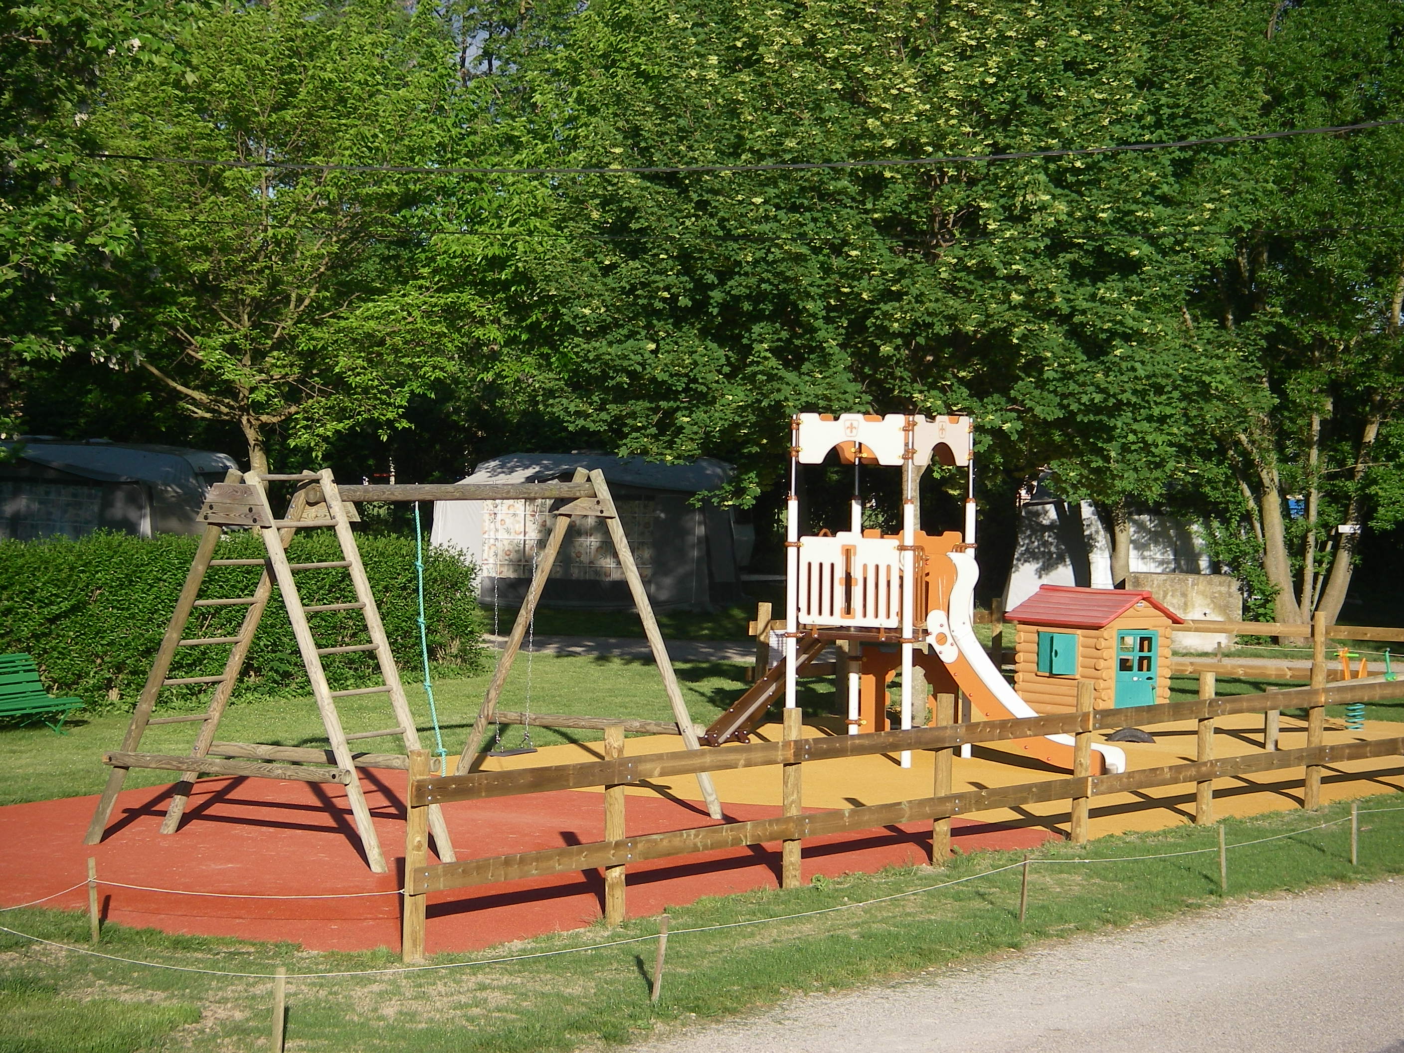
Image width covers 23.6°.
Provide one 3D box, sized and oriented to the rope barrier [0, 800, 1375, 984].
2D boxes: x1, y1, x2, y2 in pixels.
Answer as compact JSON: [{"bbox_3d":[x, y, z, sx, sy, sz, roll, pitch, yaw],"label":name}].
[{"bbox_3d":[0.653,1.935,18.215,2.060,0.433,9.888,2,2,38],"label":"rope barrier"}]

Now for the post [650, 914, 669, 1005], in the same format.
[{"bbox_3d":[-0.196,1.988,15.502,0.041,0.412,0.041,7,2,38],"label":"post"}]

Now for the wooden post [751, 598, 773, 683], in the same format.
[{"bbox_3d":[0.551,1.280,31.248,0.118,1.092,0.118,2,2,38],"label":"wooden post"}]

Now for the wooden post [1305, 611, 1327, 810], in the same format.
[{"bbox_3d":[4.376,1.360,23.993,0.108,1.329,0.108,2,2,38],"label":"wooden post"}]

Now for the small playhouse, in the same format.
[{"bbox_3d":[3.831,1.226,32.974,1.081,1.246,1.503,0,2,-36],"label":"small playhouse"}]

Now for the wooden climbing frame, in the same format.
[{"bbox_3d":[-1.830,0.811,22.200,2.339,2.369,4.028,2,2,31],"label":"wooden climbing frame"}]

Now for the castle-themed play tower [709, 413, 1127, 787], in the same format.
[{"bbox_3d":[1.702,0.504,27.831,3.780,2.853,1.257,2,2,31],"label":"castle-themed play tower"}]

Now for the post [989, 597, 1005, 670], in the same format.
[{"bbox_3d":[3.014,1.260,34.544,0.103,1.061,0.103,2,2,38],"label":"post"}]

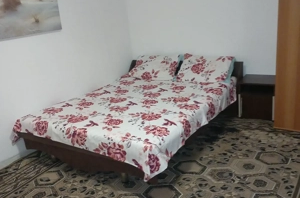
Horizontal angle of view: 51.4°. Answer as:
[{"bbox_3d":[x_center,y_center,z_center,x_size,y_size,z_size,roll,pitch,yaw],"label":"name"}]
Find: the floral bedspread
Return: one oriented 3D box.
[{"bbox_3d":[-0.130,0.078,3.370,1.642,0.283,2.022,6,21,31],"label":"floral bedspread"}]

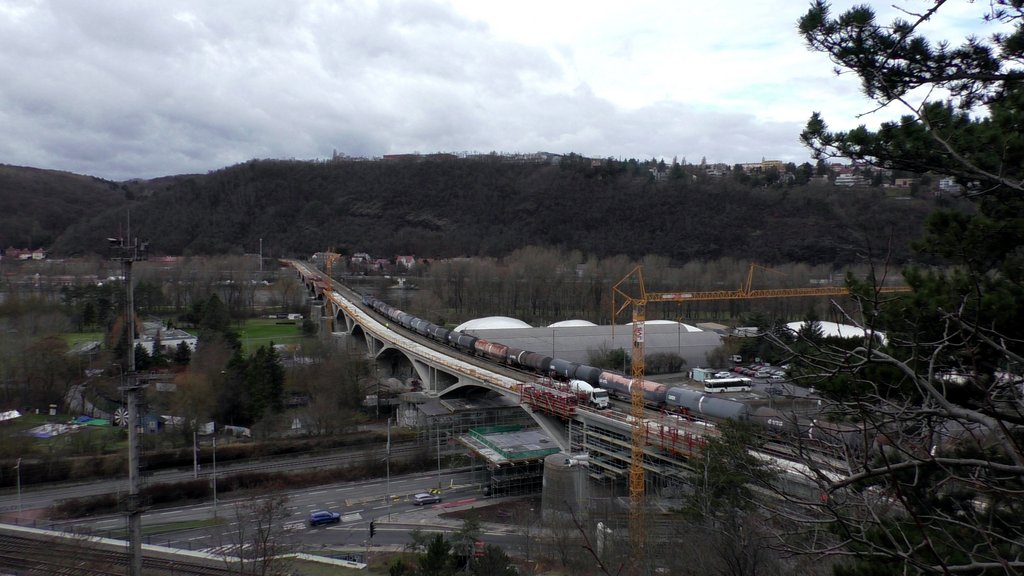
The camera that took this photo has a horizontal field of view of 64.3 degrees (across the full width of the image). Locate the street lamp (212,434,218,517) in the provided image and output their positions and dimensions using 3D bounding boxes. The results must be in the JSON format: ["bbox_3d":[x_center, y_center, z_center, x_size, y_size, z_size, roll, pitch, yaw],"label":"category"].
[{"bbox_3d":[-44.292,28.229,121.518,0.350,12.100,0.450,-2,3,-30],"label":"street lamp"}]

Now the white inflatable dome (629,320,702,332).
[{"bbox_3d":[57.068,17.469,324.386,44.000,9.500,36.000,-1,4,-12],"label":"white inflatable dome"}]

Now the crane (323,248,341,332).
[{"bbox_3d":[-75.039,1.679,338.729,5.000,37.500,24.000,-1,4,-21],"label":"crane"}]

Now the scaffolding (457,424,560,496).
[{"bbox_3d":[-1.061,30.789,146.791,13.000,6.600,20.000,-2,4,-27],"label":"scaffolding"}]

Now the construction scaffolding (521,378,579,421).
[{"bbox_3d":[5.587,17.062,123.000,2.300,3.600,15.300,-1,3,-26],"label":"construction scaffolding"}]

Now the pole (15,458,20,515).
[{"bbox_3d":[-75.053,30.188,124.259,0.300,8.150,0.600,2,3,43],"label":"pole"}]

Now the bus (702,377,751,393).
[{"bbox_3d":[58.865,26.450,220.692,12.200,3.150,2.550,-1,2,-14],"label":"bus"}]

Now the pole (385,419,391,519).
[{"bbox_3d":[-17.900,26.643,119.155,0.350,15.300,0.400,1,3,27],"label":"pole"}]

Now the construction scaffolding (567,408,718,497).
[{"bbox_3d":[19.156,25.305,118.140,6.500,11.200,25.000,-2,5,-32],"label":"construction scaffolding"}]

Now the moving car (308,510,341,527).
[{"bbox_3d":[-27.250,33.572,119.290,4.250,1.500,1.800,-1,3,-29],"label":"moving car"}]

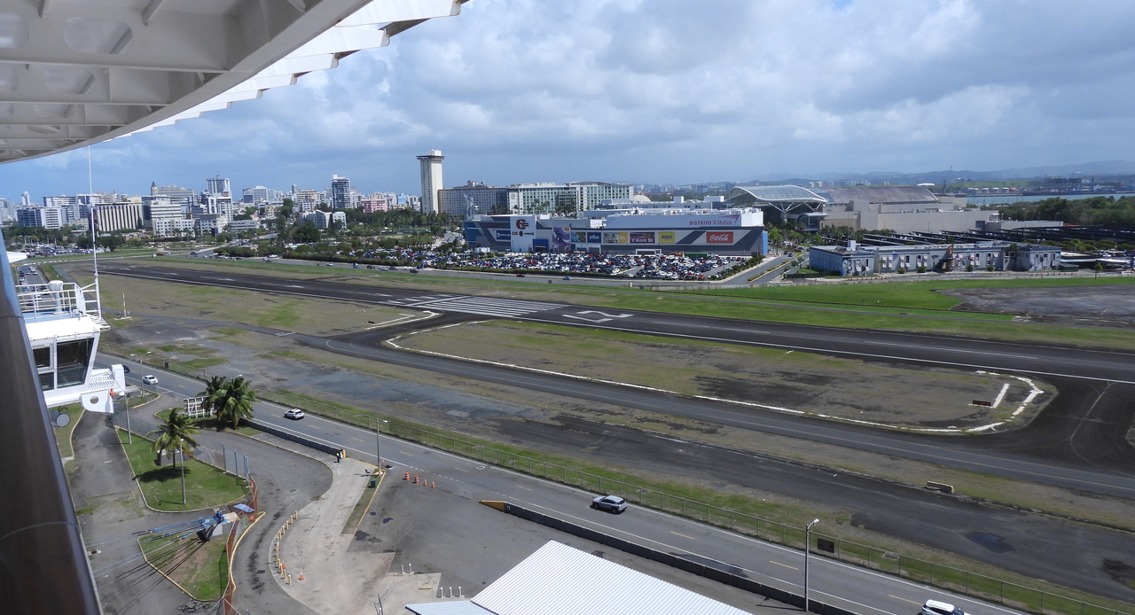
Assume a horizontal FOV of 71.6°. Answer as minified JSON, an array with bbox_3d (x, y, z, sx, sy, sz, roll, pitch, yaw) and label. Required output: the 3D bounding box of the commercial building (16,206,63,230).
[{"bbox_3d":[-730.695,-119.841,1085.268,68.000,36.000,24.000,4,10,32],"label":"commercial building"}]

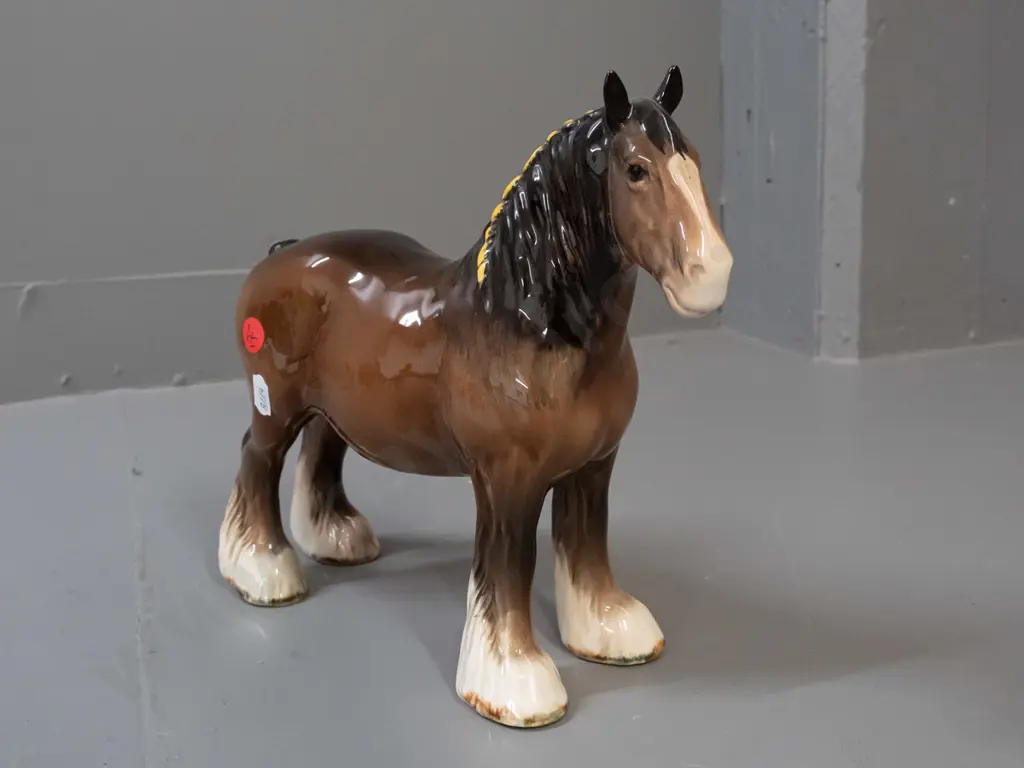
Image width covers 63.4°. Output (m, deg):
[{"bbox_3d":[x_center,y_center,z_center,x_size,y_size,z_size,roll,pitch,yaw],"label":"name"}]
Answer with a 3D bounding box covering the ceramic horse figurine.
[{"bbox_3d":[-0.037,-0.001,0.437,0.335,0.273,0.109,5,11,42],"label":"ceramic horse figurine"}]

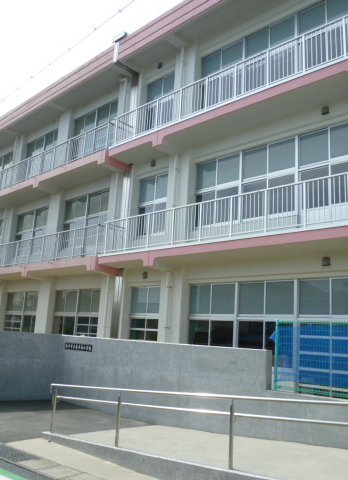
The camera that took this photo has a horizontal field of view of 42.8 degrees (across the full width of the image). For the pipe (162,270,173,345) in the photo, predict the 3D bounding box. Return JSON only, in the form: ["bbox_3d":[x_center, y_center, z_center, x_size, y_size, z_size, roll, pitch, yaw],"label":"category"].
[{"bbox_3d":[-0.243,2.548,13.480,0.110,3.200,0.110,-8,-16,43],"label":"pipe"}]

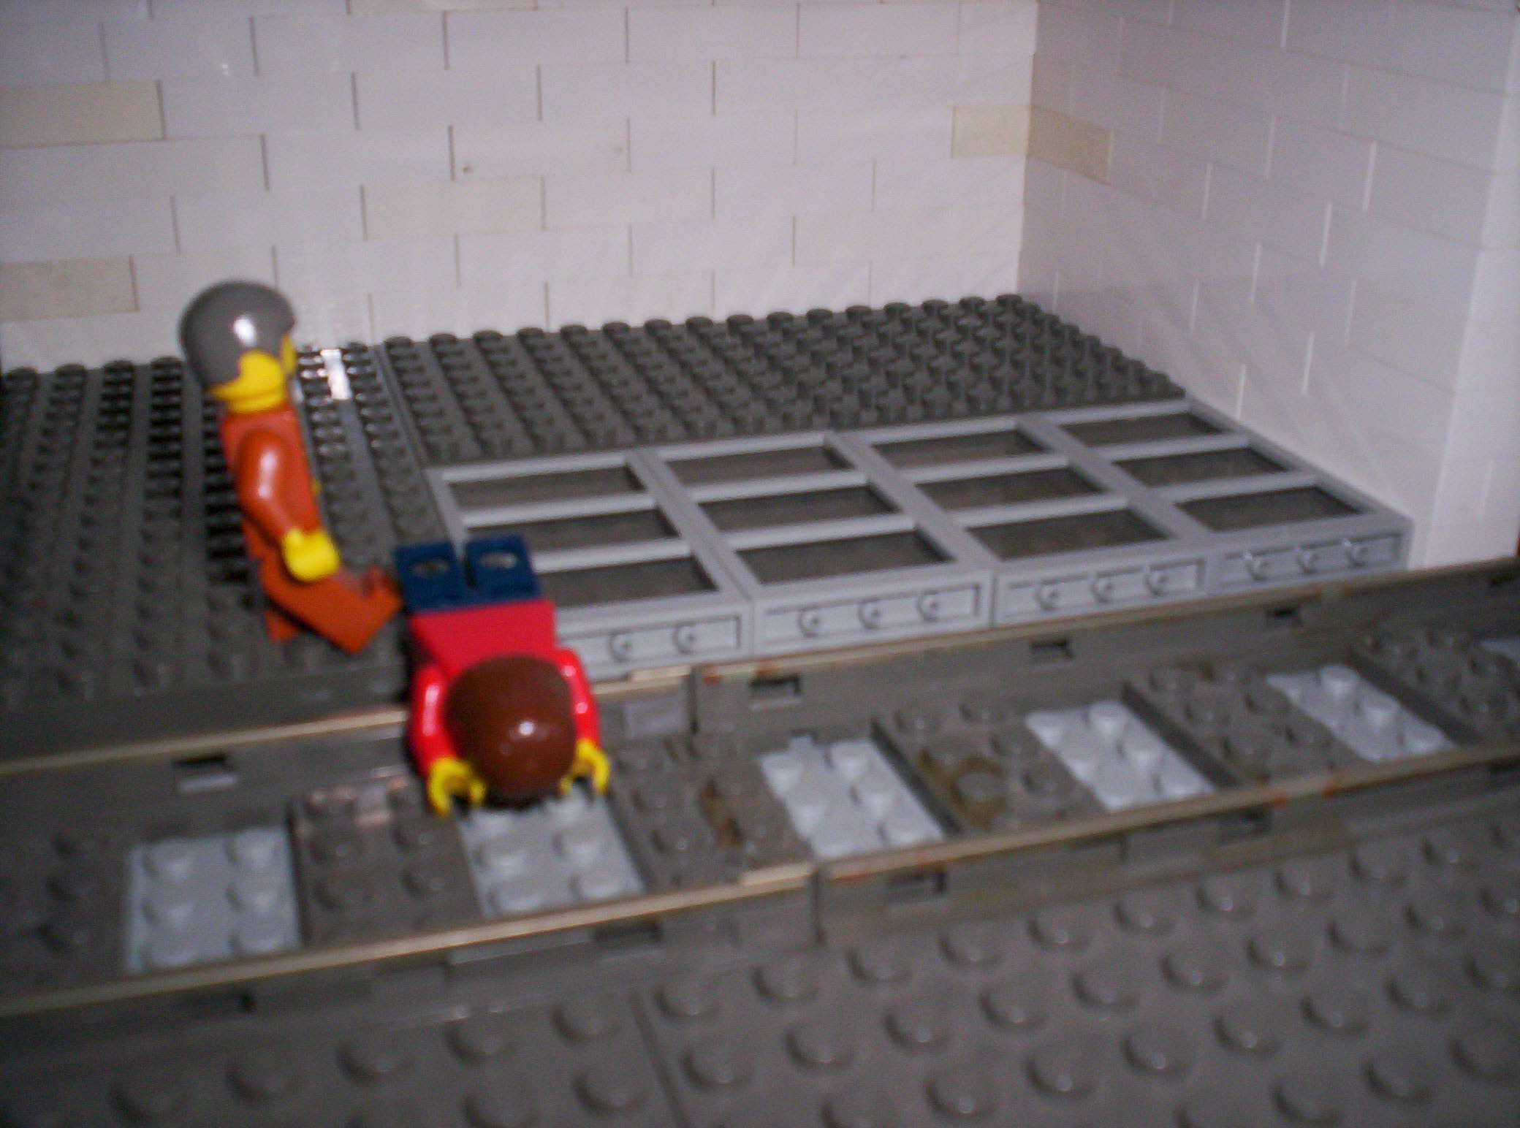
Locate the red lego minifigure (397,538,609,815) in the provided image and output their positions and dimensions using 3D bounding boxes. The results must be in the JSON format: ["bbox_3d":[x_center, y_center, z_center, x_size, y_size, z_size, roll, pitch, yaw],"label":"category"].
[{"bbox_3d":[-0.029,0.012,0.173,0.022,0.018,0.040,-6,33,-18],"label":"red lego minifigure"}]

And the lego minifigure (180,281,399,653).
[{"bbox_3d":[-0.049,-0.011,0.175,0.019,0.041,0.022,-8,24,-7],"label":"lego minifigure"}]

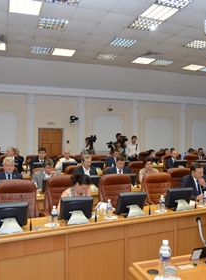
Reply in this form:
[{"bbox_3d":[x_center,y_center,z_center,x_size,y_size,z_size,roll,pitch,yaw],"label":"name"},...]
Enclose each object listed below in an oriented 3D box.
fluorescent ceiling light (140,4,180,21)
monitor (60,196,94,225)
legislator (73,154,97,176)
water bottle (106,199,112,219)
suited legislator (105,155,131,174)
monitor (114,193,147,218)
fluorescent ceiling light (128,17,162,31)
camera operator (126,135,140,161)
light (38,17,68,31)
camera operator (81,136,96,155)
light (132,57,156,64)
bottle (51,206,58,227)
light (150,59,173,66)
[{"bbox_3d":[1.044,-2.334,5.119,0.600,0.070,0.600,1,0,-19],"label":"fluorescent ceiling light"},{"bbox_3d":[-0.275,0.725,2.900,0.350,0.285,0.180,0,0,-12],"label":"monitor"},{"bbox_3d":[-0.330,0.960,5.420,0.540,1.320,0.700,0,0,-12],"label":"legislator"},{"bbox_3d":[0.072,0.823,3.370,0.067,0.220,0.067,0,0,0],"label":"water bottle"},{"bbox_3d":[0.300,0.970,5.180,0.550,1.340,0.750,0,0,-14],"label":"suited legislator"},{"bbox_3d":[0.317,0.734,3.170,0.340,0.280,0.180,0,0,-15],"label":"monitor"},{"bbox_3d":[0.865,-2.352,5.747,0.600,0.090,0.600,0,0,-19],"label":"fluorescent ceiling light"},{"bbox_3d":[1.020,0.735,9.450,0.520,1.740,0.360,0,0,-3],"label":"camera operator"},{"bbox_3d":[-1.037,-2.392,5.739,0.600,0.080,0.600,0,0,-19],"label":"light"},{"bbox_3d":[-0.520,0.750,10.100,0.500,1.680,0.550,1,0,-34],"label":"camera operator"},{"bbox_3d":[1.236,-2.354,8.389,0.600,0.090,0.600,0,0,-19],"label":"light"},{"bbox_3d":[-0.530,0.820,3.040,0.066,0.220,0.066,0,0,-19],"label":"bottle"},{"bbox_3d":[1.809,-2.342,8.522,0.600,0.070,0.600,1,0,-19],"label":"light"}]

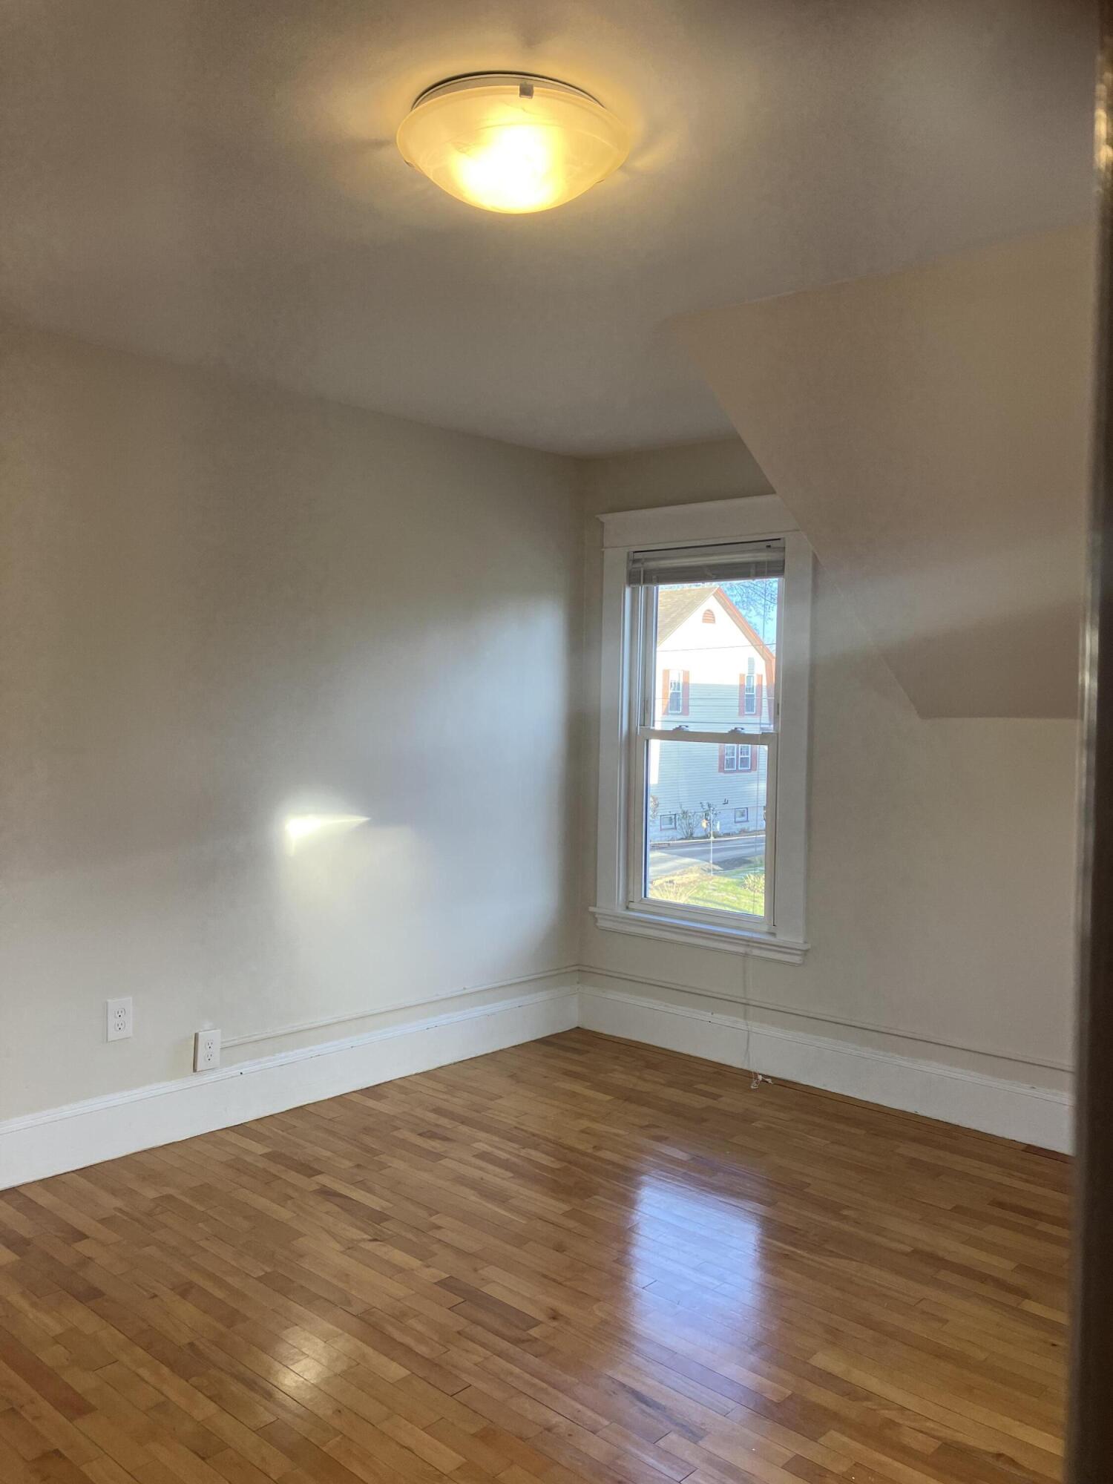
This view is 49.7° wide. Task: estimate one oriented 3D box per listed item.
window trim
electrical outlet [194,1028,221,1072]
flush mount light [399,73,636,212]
[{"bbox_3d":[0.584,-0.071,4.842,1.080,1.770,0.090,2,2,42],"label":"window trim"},{"bbox_3d":[-1.139,1.006,3.923,0.027,0.125,0.080,2,2,42],"label":"electrical outlet"},{"bbox_3d":[-0.078,-1.056,2.194,0.420,0.134,0.420,1,2,0],"label":"flush mount light"}]

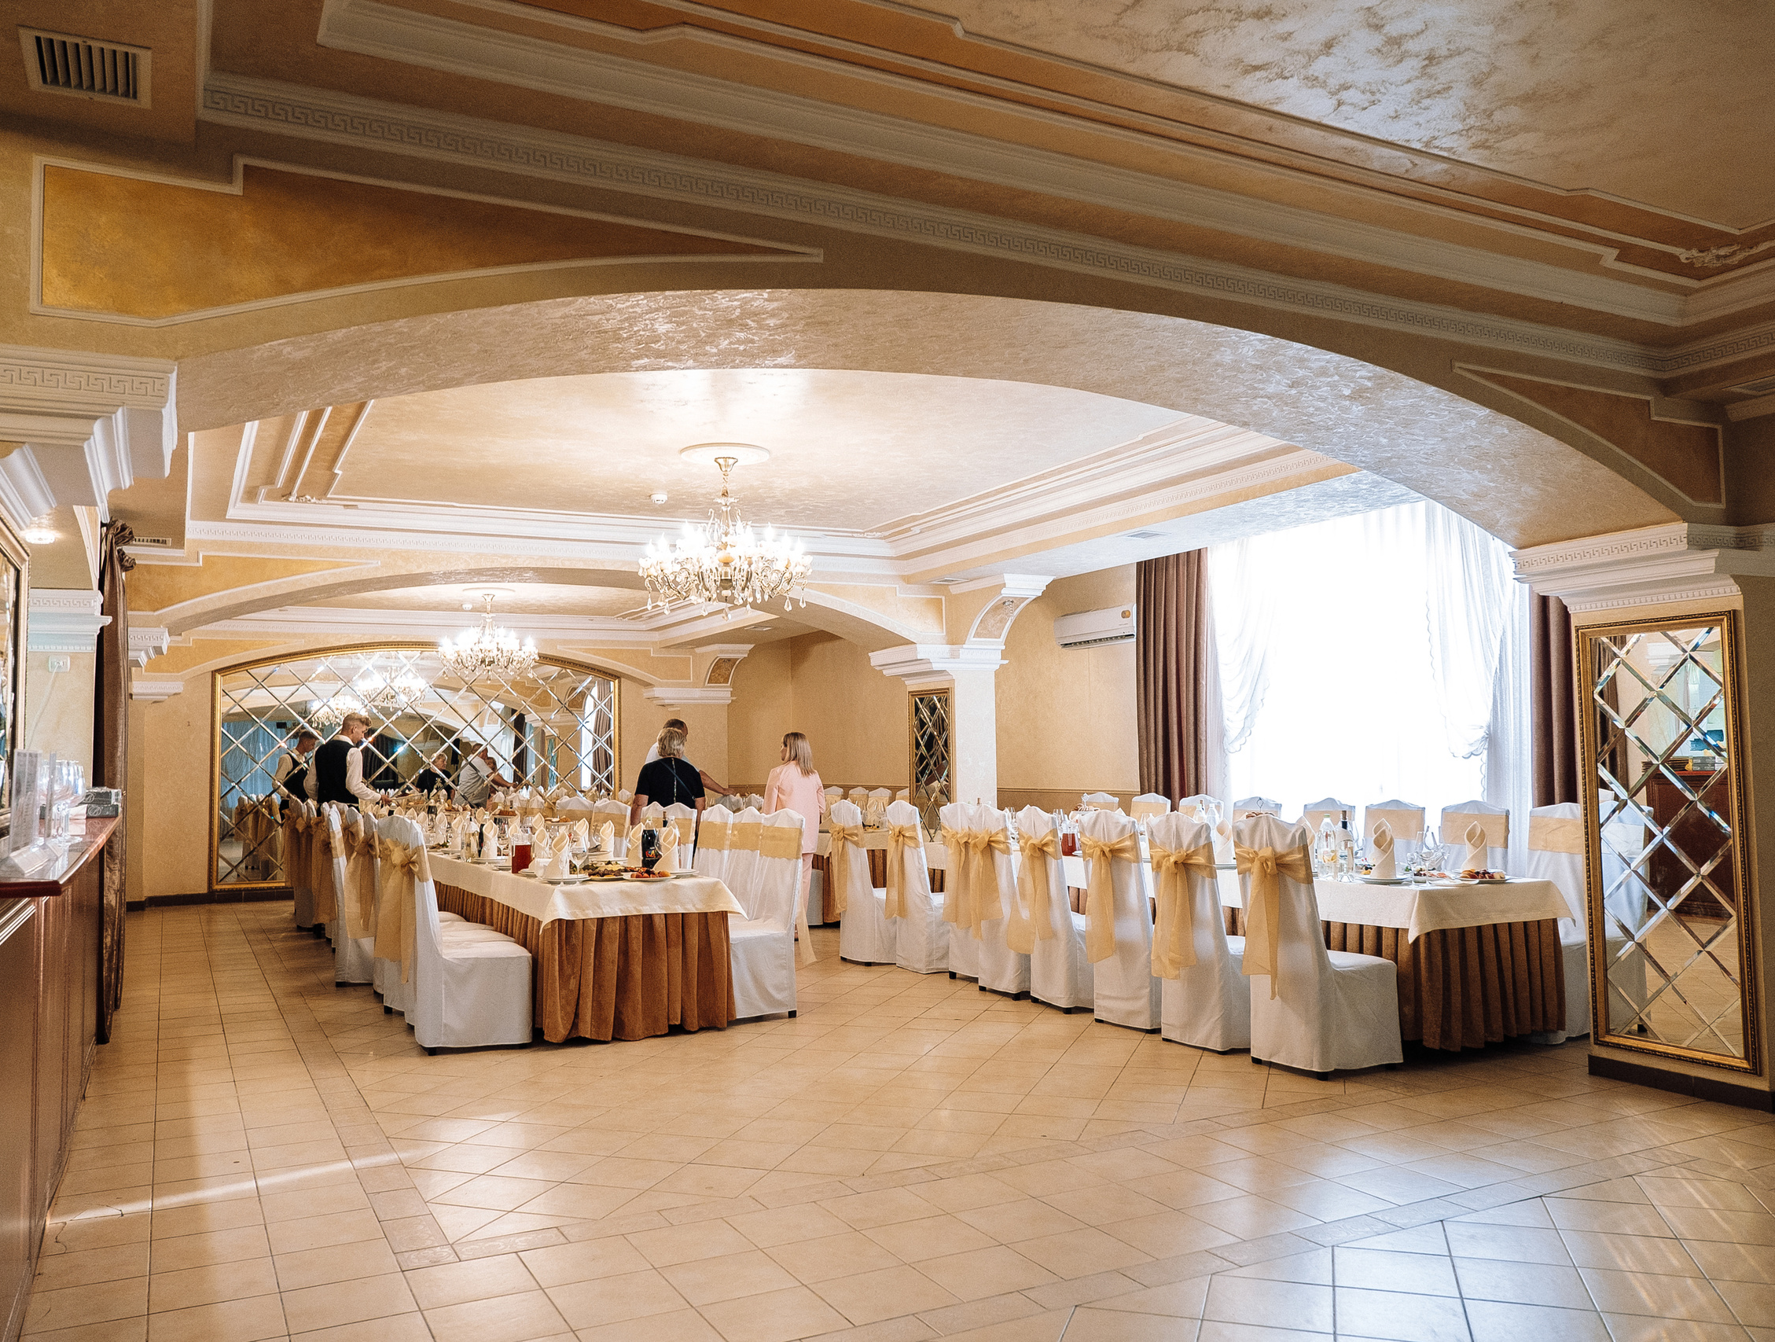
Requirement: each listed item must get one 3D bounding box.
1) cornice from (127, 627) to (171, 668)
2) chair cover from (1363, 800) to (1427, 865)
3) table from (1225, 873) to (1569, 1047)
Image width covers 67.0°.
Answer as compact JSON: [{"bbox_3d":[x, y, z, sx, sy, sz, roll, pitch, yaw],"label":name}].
[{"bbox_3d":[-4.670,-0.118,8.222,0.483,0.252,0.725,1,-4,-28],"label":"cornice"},{"bbox_3d":[2.716,1.288,7.595,0.570,1.080,0.460,1,-4,-28],"label":"chair cover"},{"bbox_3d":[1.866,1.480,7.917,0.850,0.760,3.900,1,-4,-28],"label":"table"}]

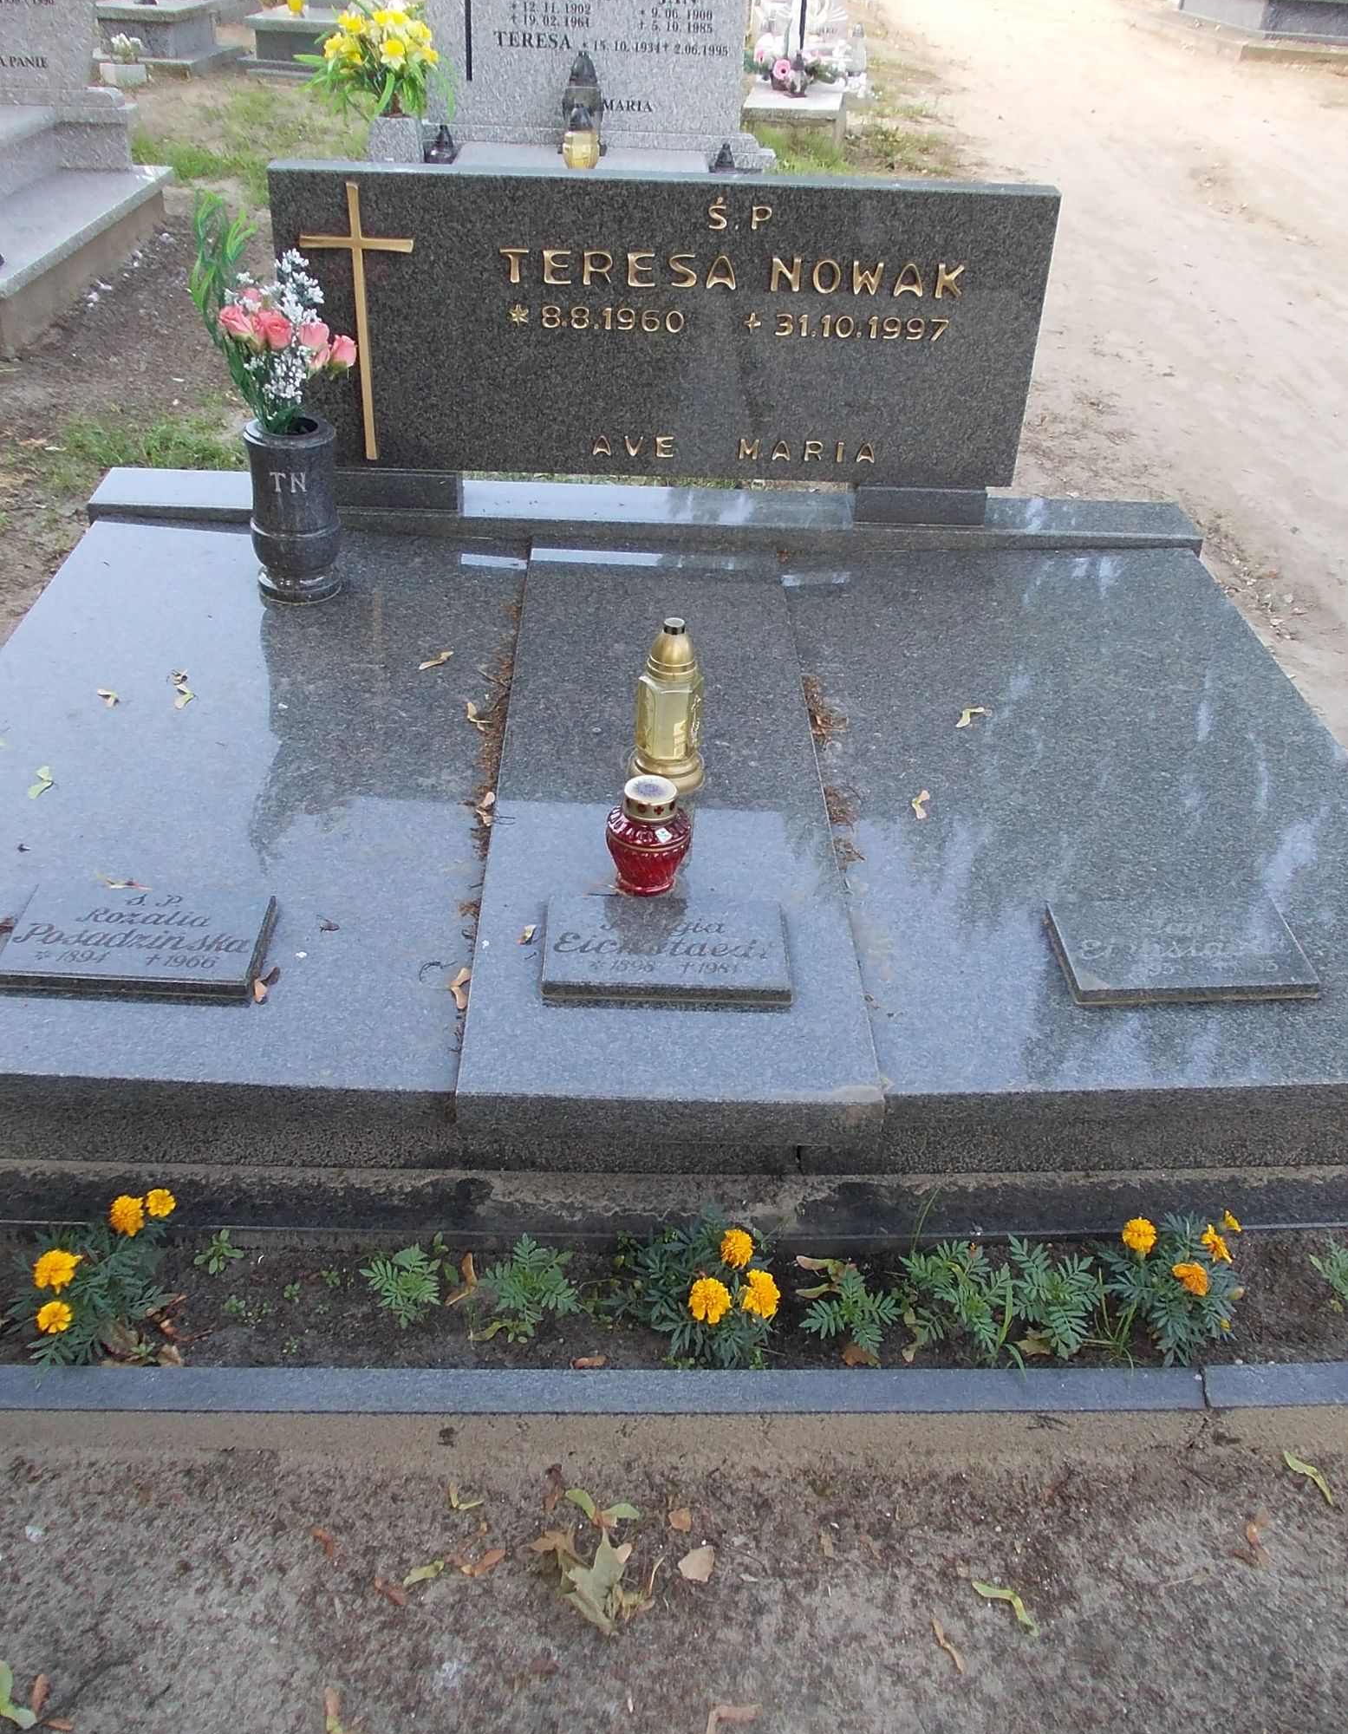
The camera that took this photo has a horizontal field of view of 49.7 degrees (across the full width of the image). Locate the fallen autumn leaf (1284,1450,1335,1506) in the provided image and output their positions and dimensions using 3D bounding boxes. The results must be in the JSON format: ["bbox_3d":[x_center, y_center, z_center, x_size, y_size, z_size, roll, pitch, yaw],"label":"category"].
[{"bbox_3d":[0.699,0.667,1.594,0.021,0.012,0.072,-19,39,-30],"label":"fallen autumn leaf"}]

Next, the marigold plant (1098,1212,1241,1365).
[{"bbox_3d":[0.578,0.490,1.692,0.155,0.140,0.140,1,33,-3],"label":"marigold plant"}]

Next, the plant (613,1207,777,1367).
[{"bbox_3d":[0.024,0.480,1.661,0.182,0.140,0.150,1,33,-3],"label":"plant"}]

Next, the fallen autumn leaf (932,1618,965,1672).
[{"bbox_3d":[0.266,0.759,1.418,0.010,0.010,0.055,-10,35,-20],"label":"fallen autumn leaf"}]

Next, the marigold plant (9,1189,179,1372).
[{"bbox_3d":[-0.647,0.461,1.623,0.173,0.150,0.170,1,33,-3],"label":"marigold plant"}]

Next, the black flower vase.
[{"bbox_3d":[-0.720,-0.678,2.772,0.166,0.312,0.166,0,37,-10],"label":"black flower vase"}]

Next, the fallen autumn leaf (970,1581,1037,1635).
[{"bbox_3d":[0.336,0.736,1.457,0.078,0.012,0.027,29,41,34],"label":"fallen autumn leaf"}]

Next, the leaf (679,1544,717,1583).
[{"bbox_3d":[0.025,0.706,1.478,0.035,0.010,0.040,9,34,10],"label":"leaf"}]

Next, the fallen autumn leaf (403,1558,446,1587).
[{"bbox_3d":[-0.250,0.706,1.455,0.046,0.010,0.015,-17,38,-28],"label":"fallen autumn leaf"}]

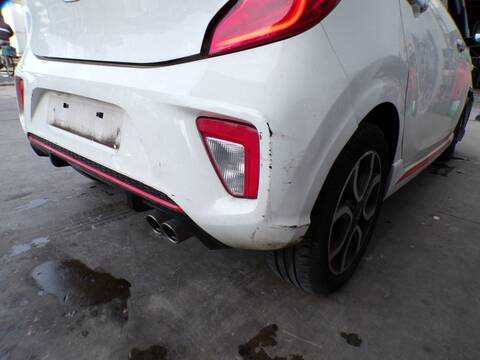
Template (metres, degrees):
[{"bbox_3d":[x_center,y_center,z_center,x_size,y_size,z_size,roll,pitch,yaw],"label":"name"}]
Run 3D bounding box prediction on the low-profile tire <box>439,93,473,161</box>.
[{"bbox_3d":[1.873,-0.470,2.964,0.195,0.580,0.580,18,25,36],"label":"low-profile tire"}]

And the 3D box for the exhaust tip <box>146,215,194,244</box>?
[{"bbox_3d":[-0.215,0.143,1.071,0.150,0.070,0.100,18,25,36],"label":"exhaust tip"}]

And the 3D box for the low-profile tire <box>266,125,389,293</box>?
[{"bbox_3d":[0.339,0.097,1.207,0.195,0.580,0.580,18,25,36],"label":"low-profile tire"}]

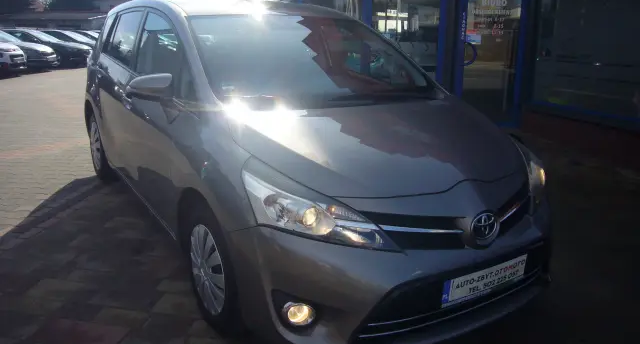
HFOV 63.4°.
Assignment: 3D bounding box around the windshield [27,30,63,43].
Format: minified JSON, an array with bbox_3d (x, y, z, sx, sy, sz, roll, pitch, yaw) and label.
[{"bbox_3d":[-10.111,-4.973,19.000,0.780,0.460,1.400,2,16,2],"label":"windshield"}]

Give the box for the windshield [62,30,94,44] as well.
[{"bbox_3d":[-9.863,-5.498,21.100,0.780,0.460,1.400,2,16,2],"label":"windshield"}]

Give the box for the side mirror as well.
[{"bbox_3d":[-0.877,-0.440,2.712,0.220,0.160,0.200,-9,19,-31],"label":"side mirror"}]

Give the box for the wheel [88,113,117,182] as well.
[{"bbox_3d":[-1.936,-0.230,4.787,0.210,0.650,0.650,-9,19,-31],"label":"wheel"}]

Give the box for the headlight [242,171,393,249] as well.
[{"bbox_3d":[-0.020,0.159,2.012,0.430,0.270,0.500,-9,19,-31],"label":"headlight"}]

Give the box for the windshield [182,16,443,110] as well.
[{"bbox_3d":[-0.099,-0.699,3.172,1.400,0.520,0.860,-9,19,-31],"label":"windshield"}]

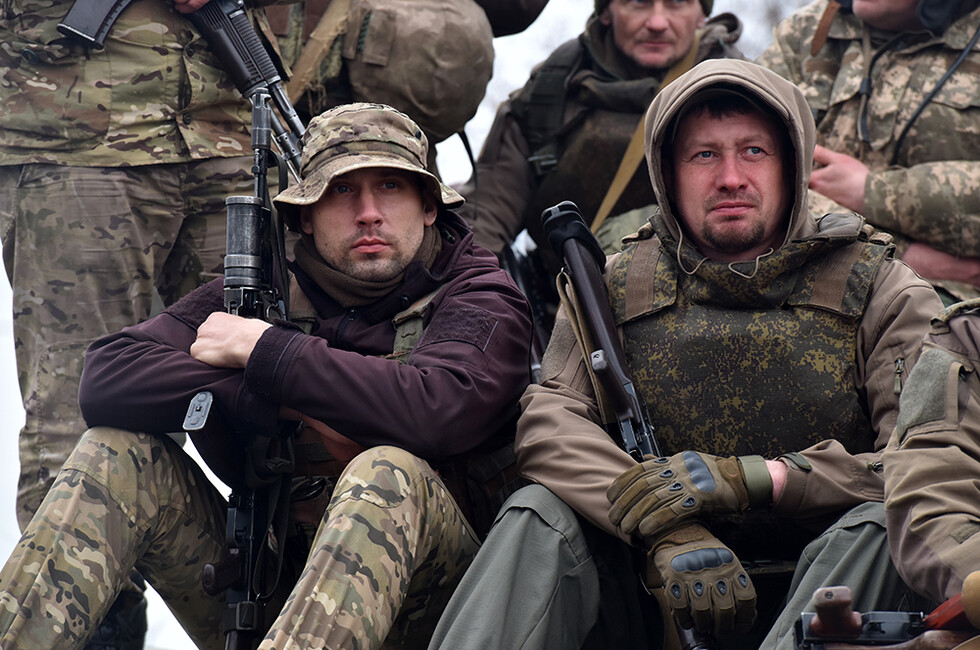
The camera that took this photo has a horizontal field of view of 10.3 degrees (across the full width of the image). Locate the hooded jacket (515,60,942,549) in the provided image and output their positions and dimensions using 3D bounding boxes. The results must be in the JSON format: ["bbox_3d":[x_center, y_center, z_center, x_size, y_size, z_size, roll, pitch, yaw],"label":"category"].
[{"bbox_3d":[0.307,0.013,6.950,0.560,0.710,0.450,0,-5,6],"label":"hooded jacket"}]

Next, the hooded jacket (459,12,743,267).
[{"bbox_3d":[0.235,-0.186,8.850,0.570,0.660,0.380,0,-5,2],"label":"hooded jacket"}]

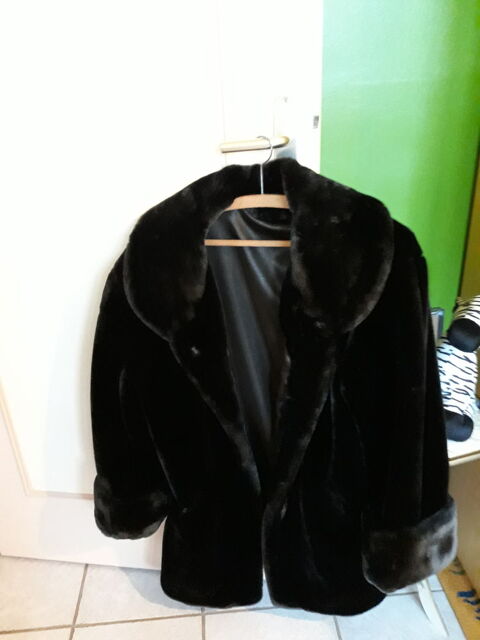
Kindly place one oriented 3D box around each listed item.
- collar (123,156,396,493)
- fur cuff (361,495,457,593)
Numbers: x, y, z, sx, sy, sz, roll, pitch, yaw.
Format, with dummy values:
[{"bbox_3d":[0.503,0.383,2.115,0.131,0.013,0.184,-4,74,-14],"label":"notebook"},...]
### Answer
[{"bbox_3d":[0.030,0.036,0.842,0.415,0.585,0.170,2,26,11],"label":"collar"},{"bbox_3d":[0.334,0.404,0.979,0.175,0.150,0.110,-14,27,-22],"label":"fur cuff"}]

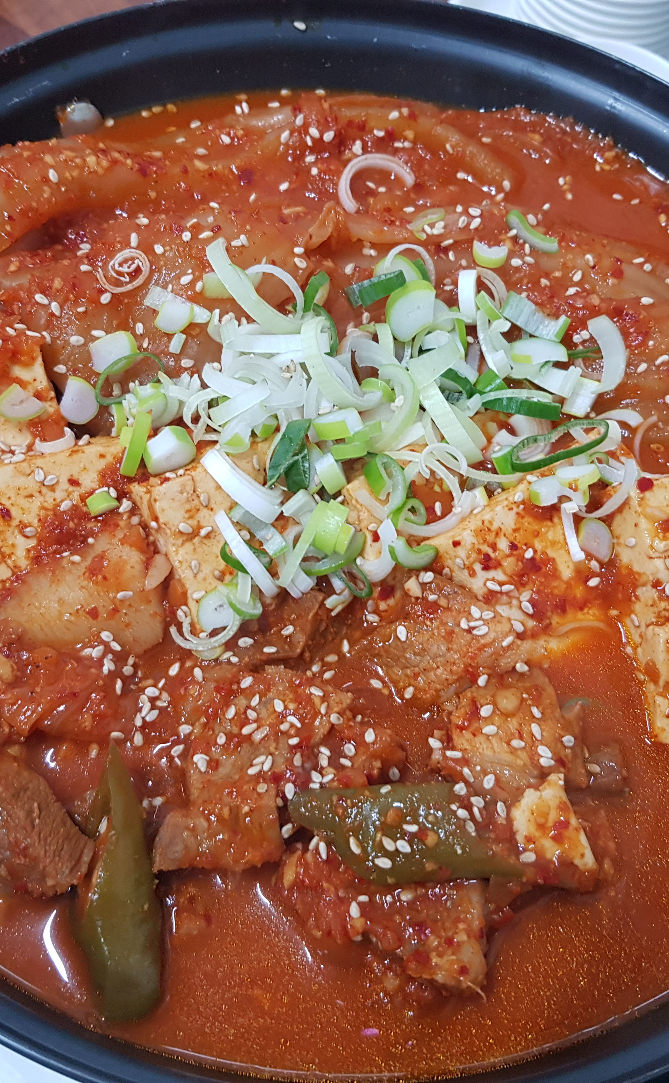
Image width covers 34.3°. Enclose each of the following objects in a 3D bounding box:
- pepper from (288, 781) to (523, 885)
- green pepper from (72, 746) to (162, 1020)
[{"bbox_3d":[0.013,0.055,0.203,0.044,0.015,0.018,1,62,-4],"label":"pepper"},{"bbox_3d":[-0.040,0.063,0.202,0.015,0.015,0.050,-5,63,-7],"label":"green pepper"}]

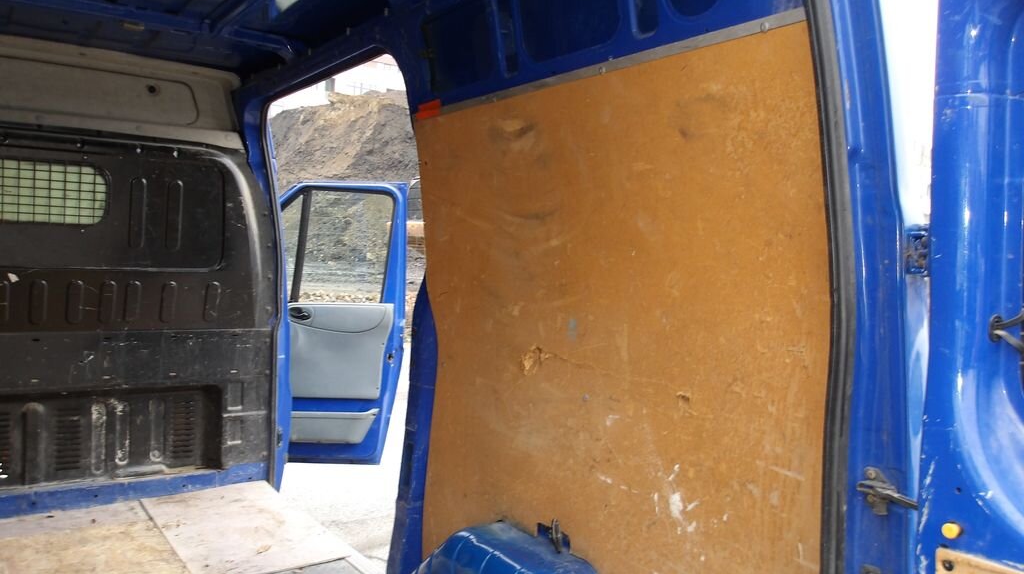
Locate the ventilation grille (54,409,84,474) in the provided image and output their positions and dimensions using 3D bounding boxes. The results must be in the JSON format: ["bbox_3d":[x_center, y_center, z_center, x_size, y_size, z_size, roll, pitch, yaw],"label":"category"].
[{"bbox_3d":[-1.714,0.590,3.087,0.093,0.245,0.020,1,2,-35],"label":"ventilation grille"}]

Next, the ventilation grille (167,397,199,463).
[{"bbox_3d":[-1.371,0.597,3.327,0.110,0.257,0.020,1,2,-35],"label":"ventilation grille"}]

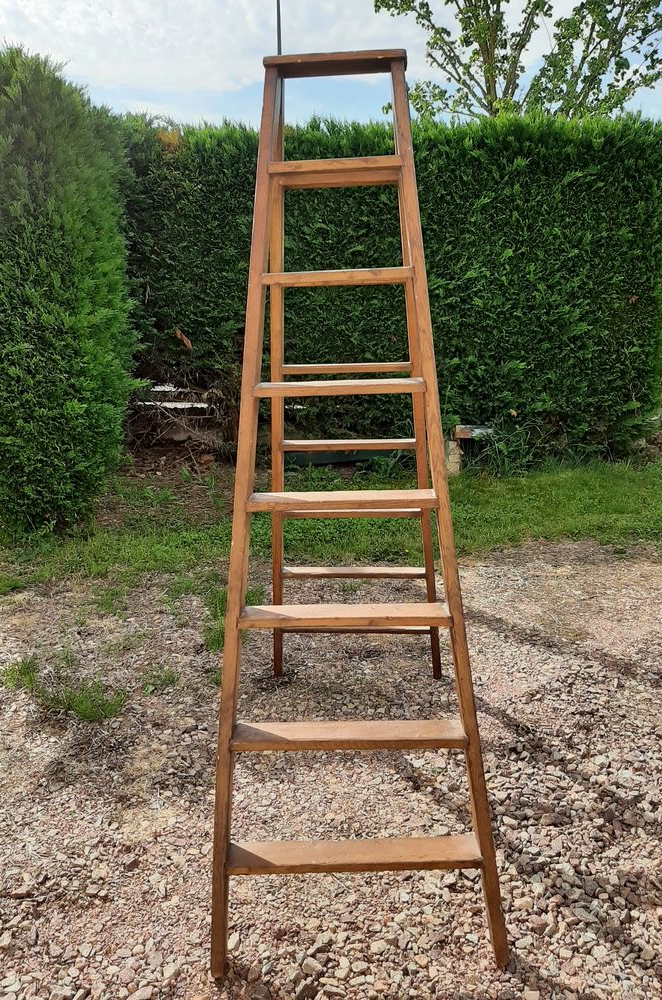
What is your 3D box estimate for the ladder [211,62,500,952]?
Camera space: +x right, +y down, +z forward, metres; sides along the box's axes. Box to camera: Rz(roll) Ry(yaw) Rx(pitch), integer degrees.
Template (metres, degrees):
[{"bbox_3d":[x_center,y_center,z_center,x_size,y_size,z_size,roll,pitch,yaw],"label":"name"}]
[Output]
[{"bbox_3d":[0.043,-0.104,2.108,0.661,2.030,1.440,-2,14,3],"label":"ladder"}]

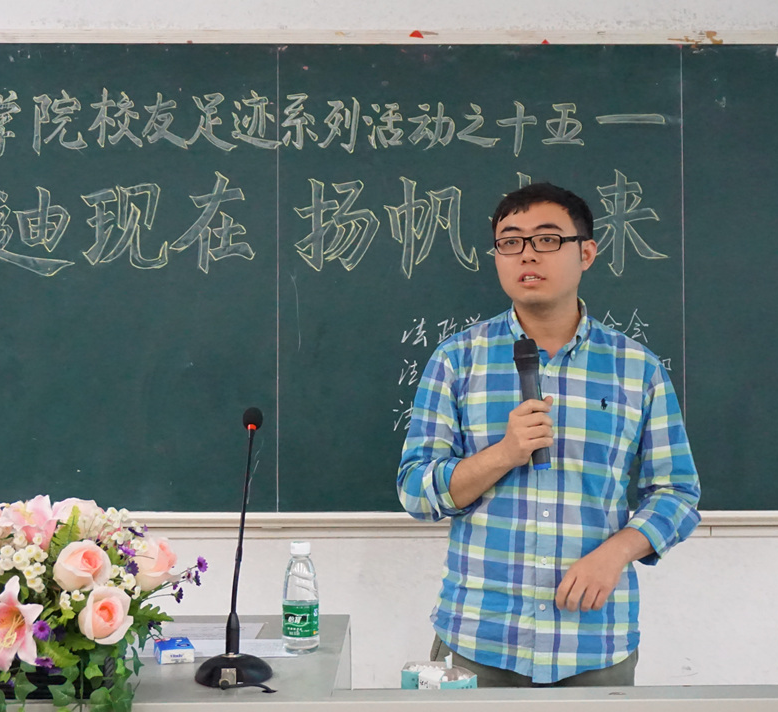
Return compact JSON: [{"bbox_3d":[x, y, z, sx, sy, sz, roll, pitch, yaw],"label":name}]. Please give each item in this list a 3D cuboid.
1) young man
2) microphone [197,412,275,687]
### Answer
[{"bbox_3d":[0.308,0.535,2.280,0.570,1.740,0.420,-1,-2,13],"label":"young man"},{"bbox_3d":[-0.218,0.269,1.725,0.115,0.395,0.125,0,-2,9],"label":"microphone"}]

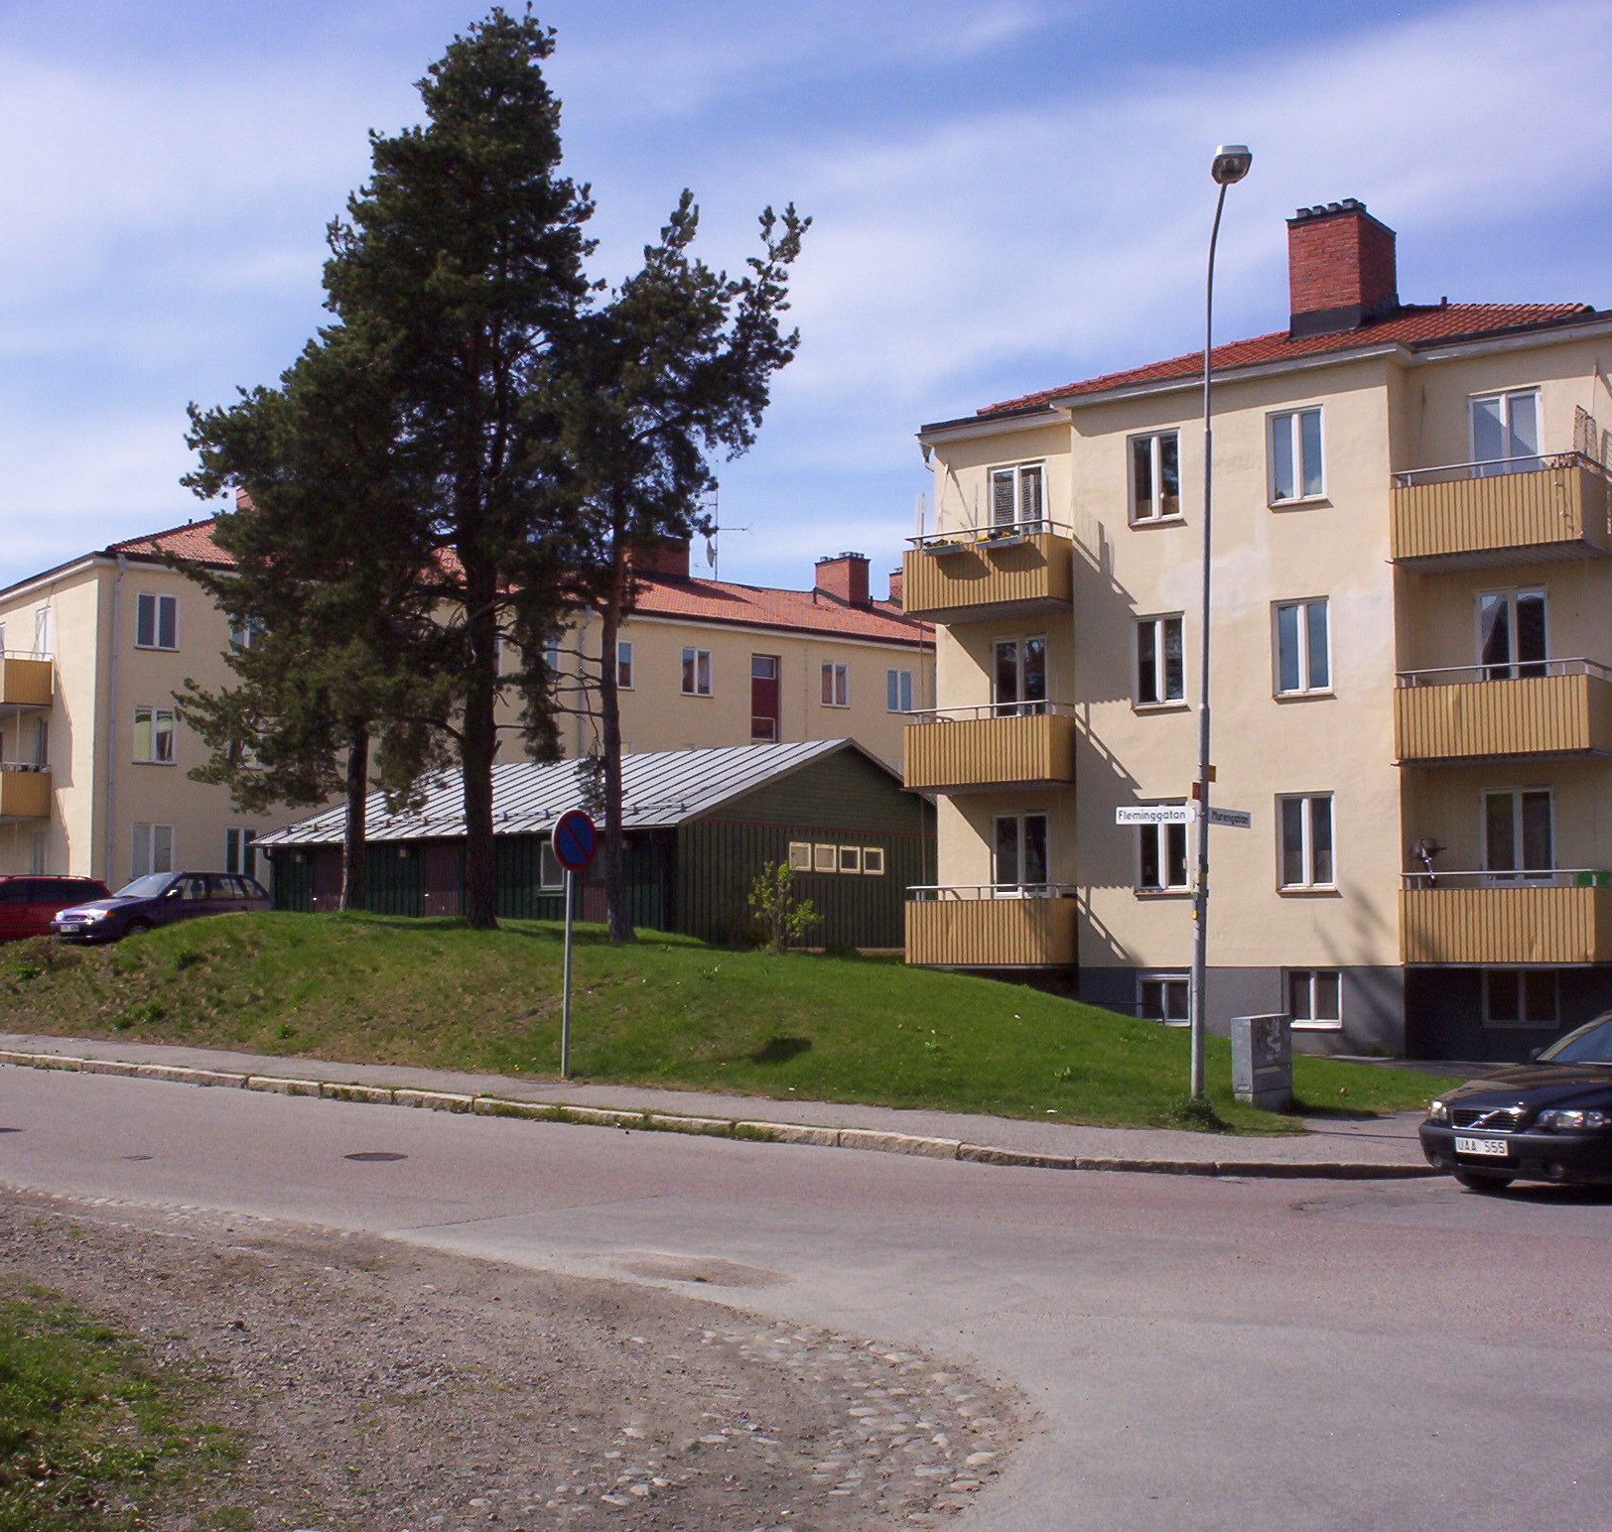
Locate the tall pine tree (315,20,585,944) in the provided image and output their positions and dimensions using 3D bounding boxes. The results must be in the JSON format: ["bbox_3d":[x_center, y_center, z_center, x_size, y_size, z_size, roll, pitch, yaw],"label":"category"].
[{"bbox_3d":[-4.840,-4.243,29.660,3.756,12.945,3.700,0,-5,0],"label":"tall pine tree"}]

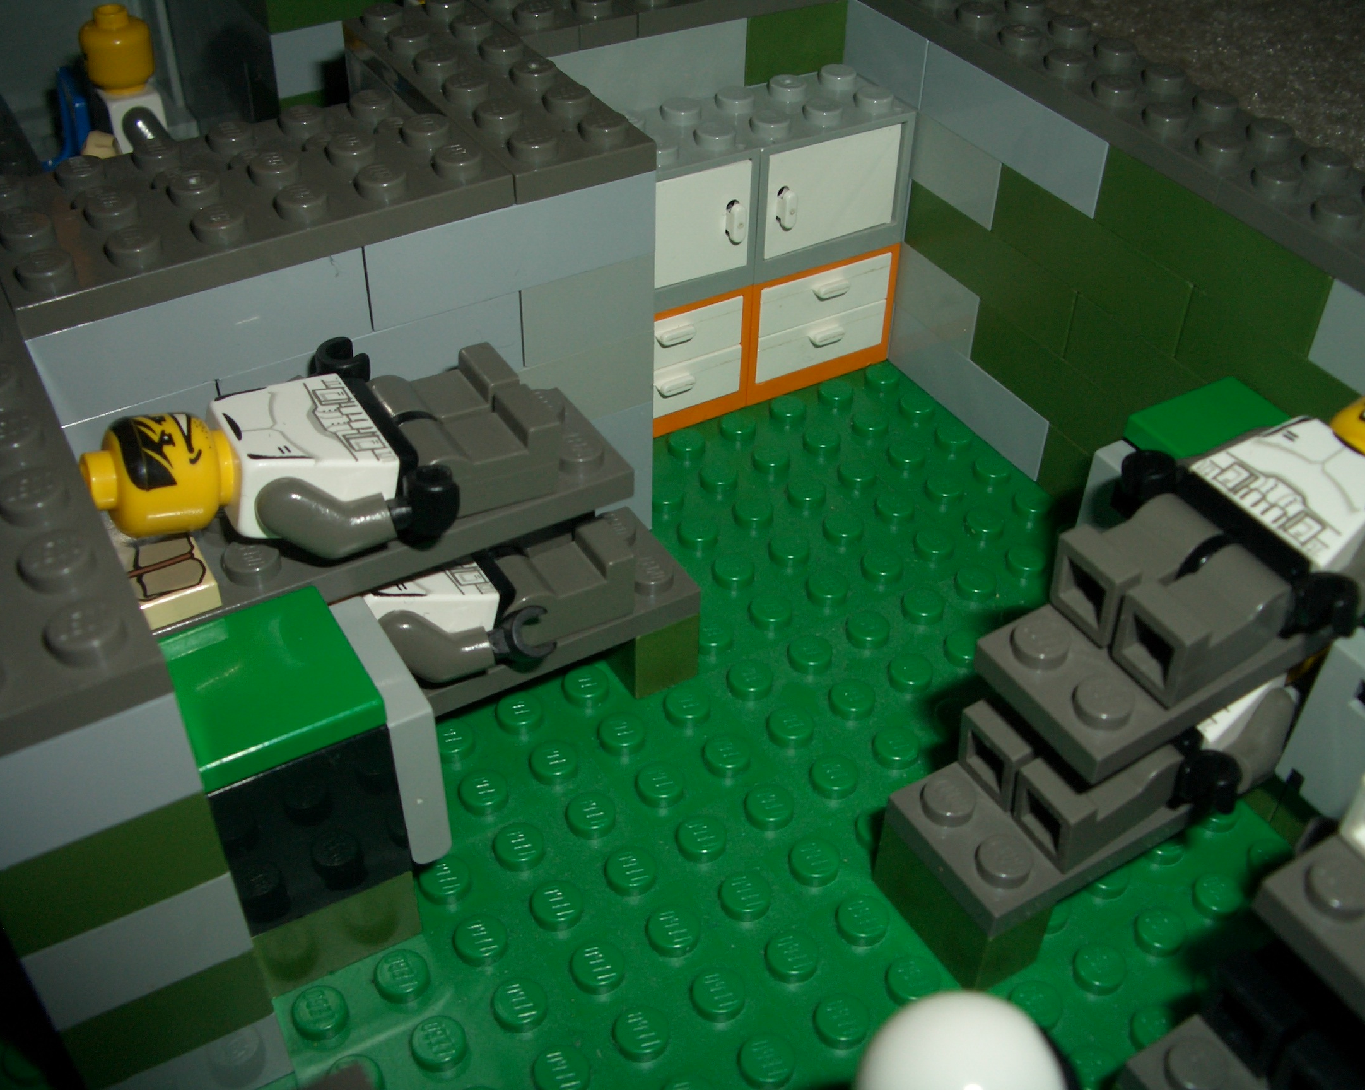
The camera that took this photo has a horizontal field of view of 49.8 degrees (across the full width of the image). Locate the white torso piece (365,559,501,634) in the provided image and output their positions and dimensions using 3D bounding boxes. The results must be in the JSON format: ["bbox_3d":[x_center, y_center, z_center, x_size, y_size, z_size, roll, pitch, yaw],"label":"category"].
[{"bbox_3d":[-0.027,0.006,0.145,0.013,0.008,0.016,-21,45,-23],"label":"white torso piece"}]

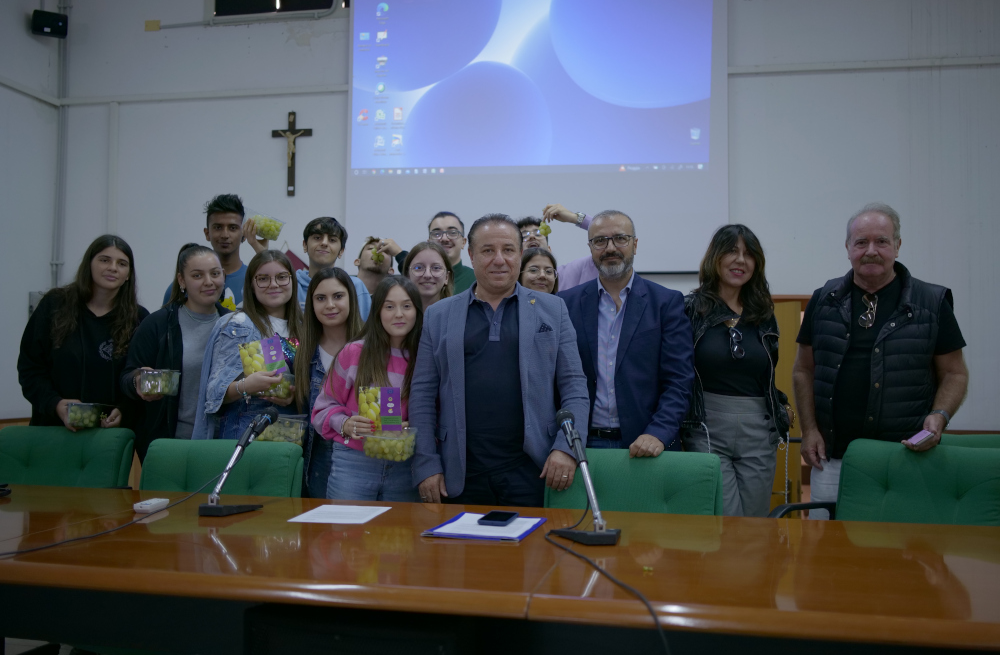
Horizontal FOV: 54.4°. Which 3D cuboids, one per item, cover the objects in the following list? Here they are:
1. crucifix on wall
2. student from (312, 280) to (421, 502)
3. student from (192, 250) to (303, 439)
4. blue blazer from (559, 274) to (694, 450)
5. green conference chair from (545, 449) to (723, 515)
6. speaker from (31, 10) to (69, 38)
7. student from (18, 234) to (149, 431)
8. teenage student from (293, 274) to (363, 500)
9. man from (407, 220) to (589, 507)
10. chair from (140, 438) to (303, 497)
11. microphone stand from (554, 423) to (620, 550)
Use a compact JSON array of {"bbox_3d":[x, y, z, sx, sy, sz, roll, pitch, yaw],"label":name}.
[{"bbox_3d":[-1.241,-1.040,5.814,0.258,0.515,0.060,0,-2,11],"label":"crucifix on wall"},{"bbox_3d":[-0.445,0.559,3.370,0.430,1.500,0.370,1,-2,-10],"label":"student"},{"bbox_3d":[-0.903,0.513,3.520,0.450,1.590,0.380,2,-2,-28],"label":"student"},{"bbox_3d":[0.429,0.192,3.375,0.500,0.740,0.360,0,-2,12],"label":"blue blazer"},{"bbox_3d":[0.361,0.822,2.831,0.600,0.890,0.620,0,-2,15],"label":"green conference chair"},{"bbox_3d":[-2.600,-1.738,5.616,0.190,0.140,0.150,1,6,-27],"label":"speaker"},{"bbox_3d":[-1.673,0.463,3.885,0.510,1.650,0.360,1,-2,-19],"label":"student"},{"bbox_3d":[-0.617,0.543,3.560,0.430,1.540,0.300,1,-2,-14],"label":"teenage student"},{"bbox_3d":[-0.002,0.468,3.210,0.580,1.680,0.370,1,-2,0],"label":"man"},{"bbox_3d":[-0.978,0.830,2.984,0.600,0.920,0.620,0,-2,10],"label":"chair"},{"bbox_3d":[0.206,0.377,2.357,0.165,0.260,0.260,1,-2,-9],"label":"microphone stand"}]

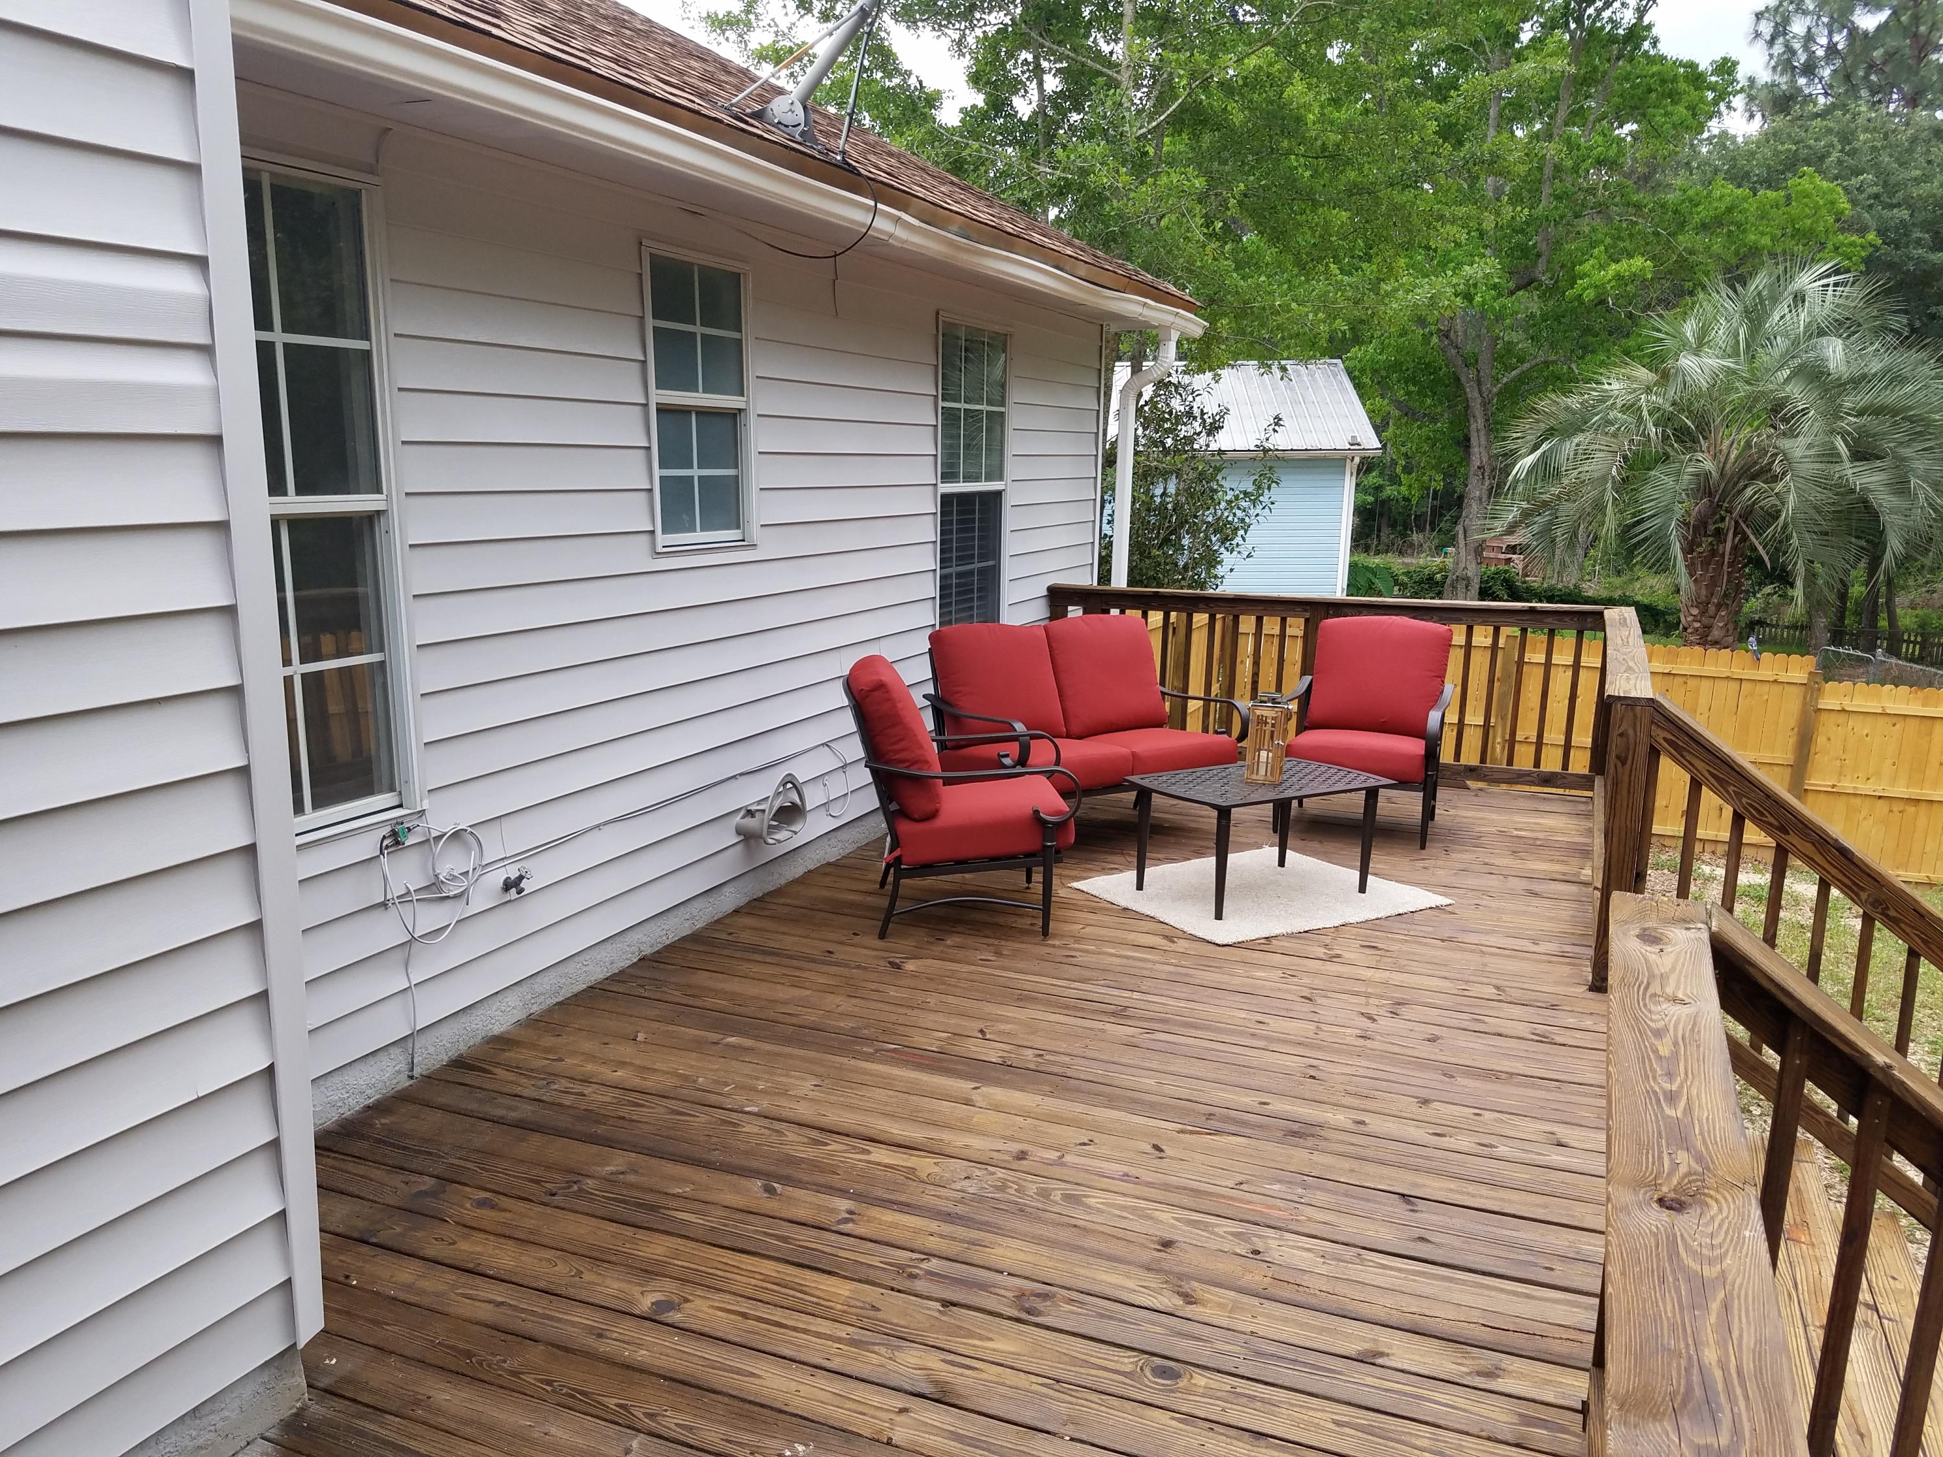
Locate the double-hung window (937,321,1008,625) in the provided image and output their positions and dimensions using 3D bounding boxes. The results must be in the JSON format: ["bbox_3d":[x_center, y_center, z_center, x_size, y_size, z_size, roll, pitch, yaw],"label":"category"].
[{"bbox_3d":[-0.012,-1.154,6.985,0.100,1.550,0.870,5,11,23],"label":"double-hung window"}]

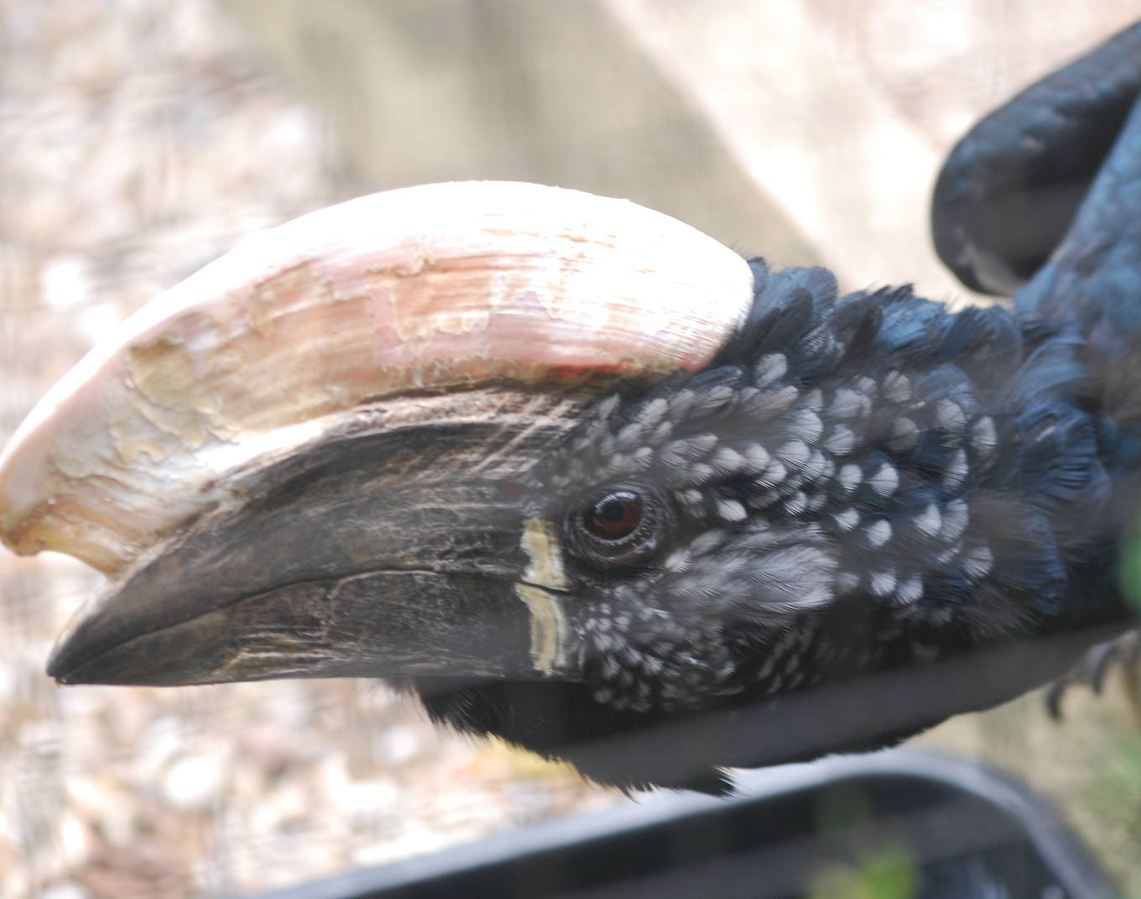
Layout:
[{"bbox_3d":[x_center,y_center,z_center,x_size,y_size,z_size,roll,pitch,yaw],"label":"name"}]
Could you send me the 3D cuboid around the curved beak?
[{"bbox_3d":[-0.068,0.025,1.800,0.140,0.071,0.047,-1,17,-4],"label":"curved beak"}]

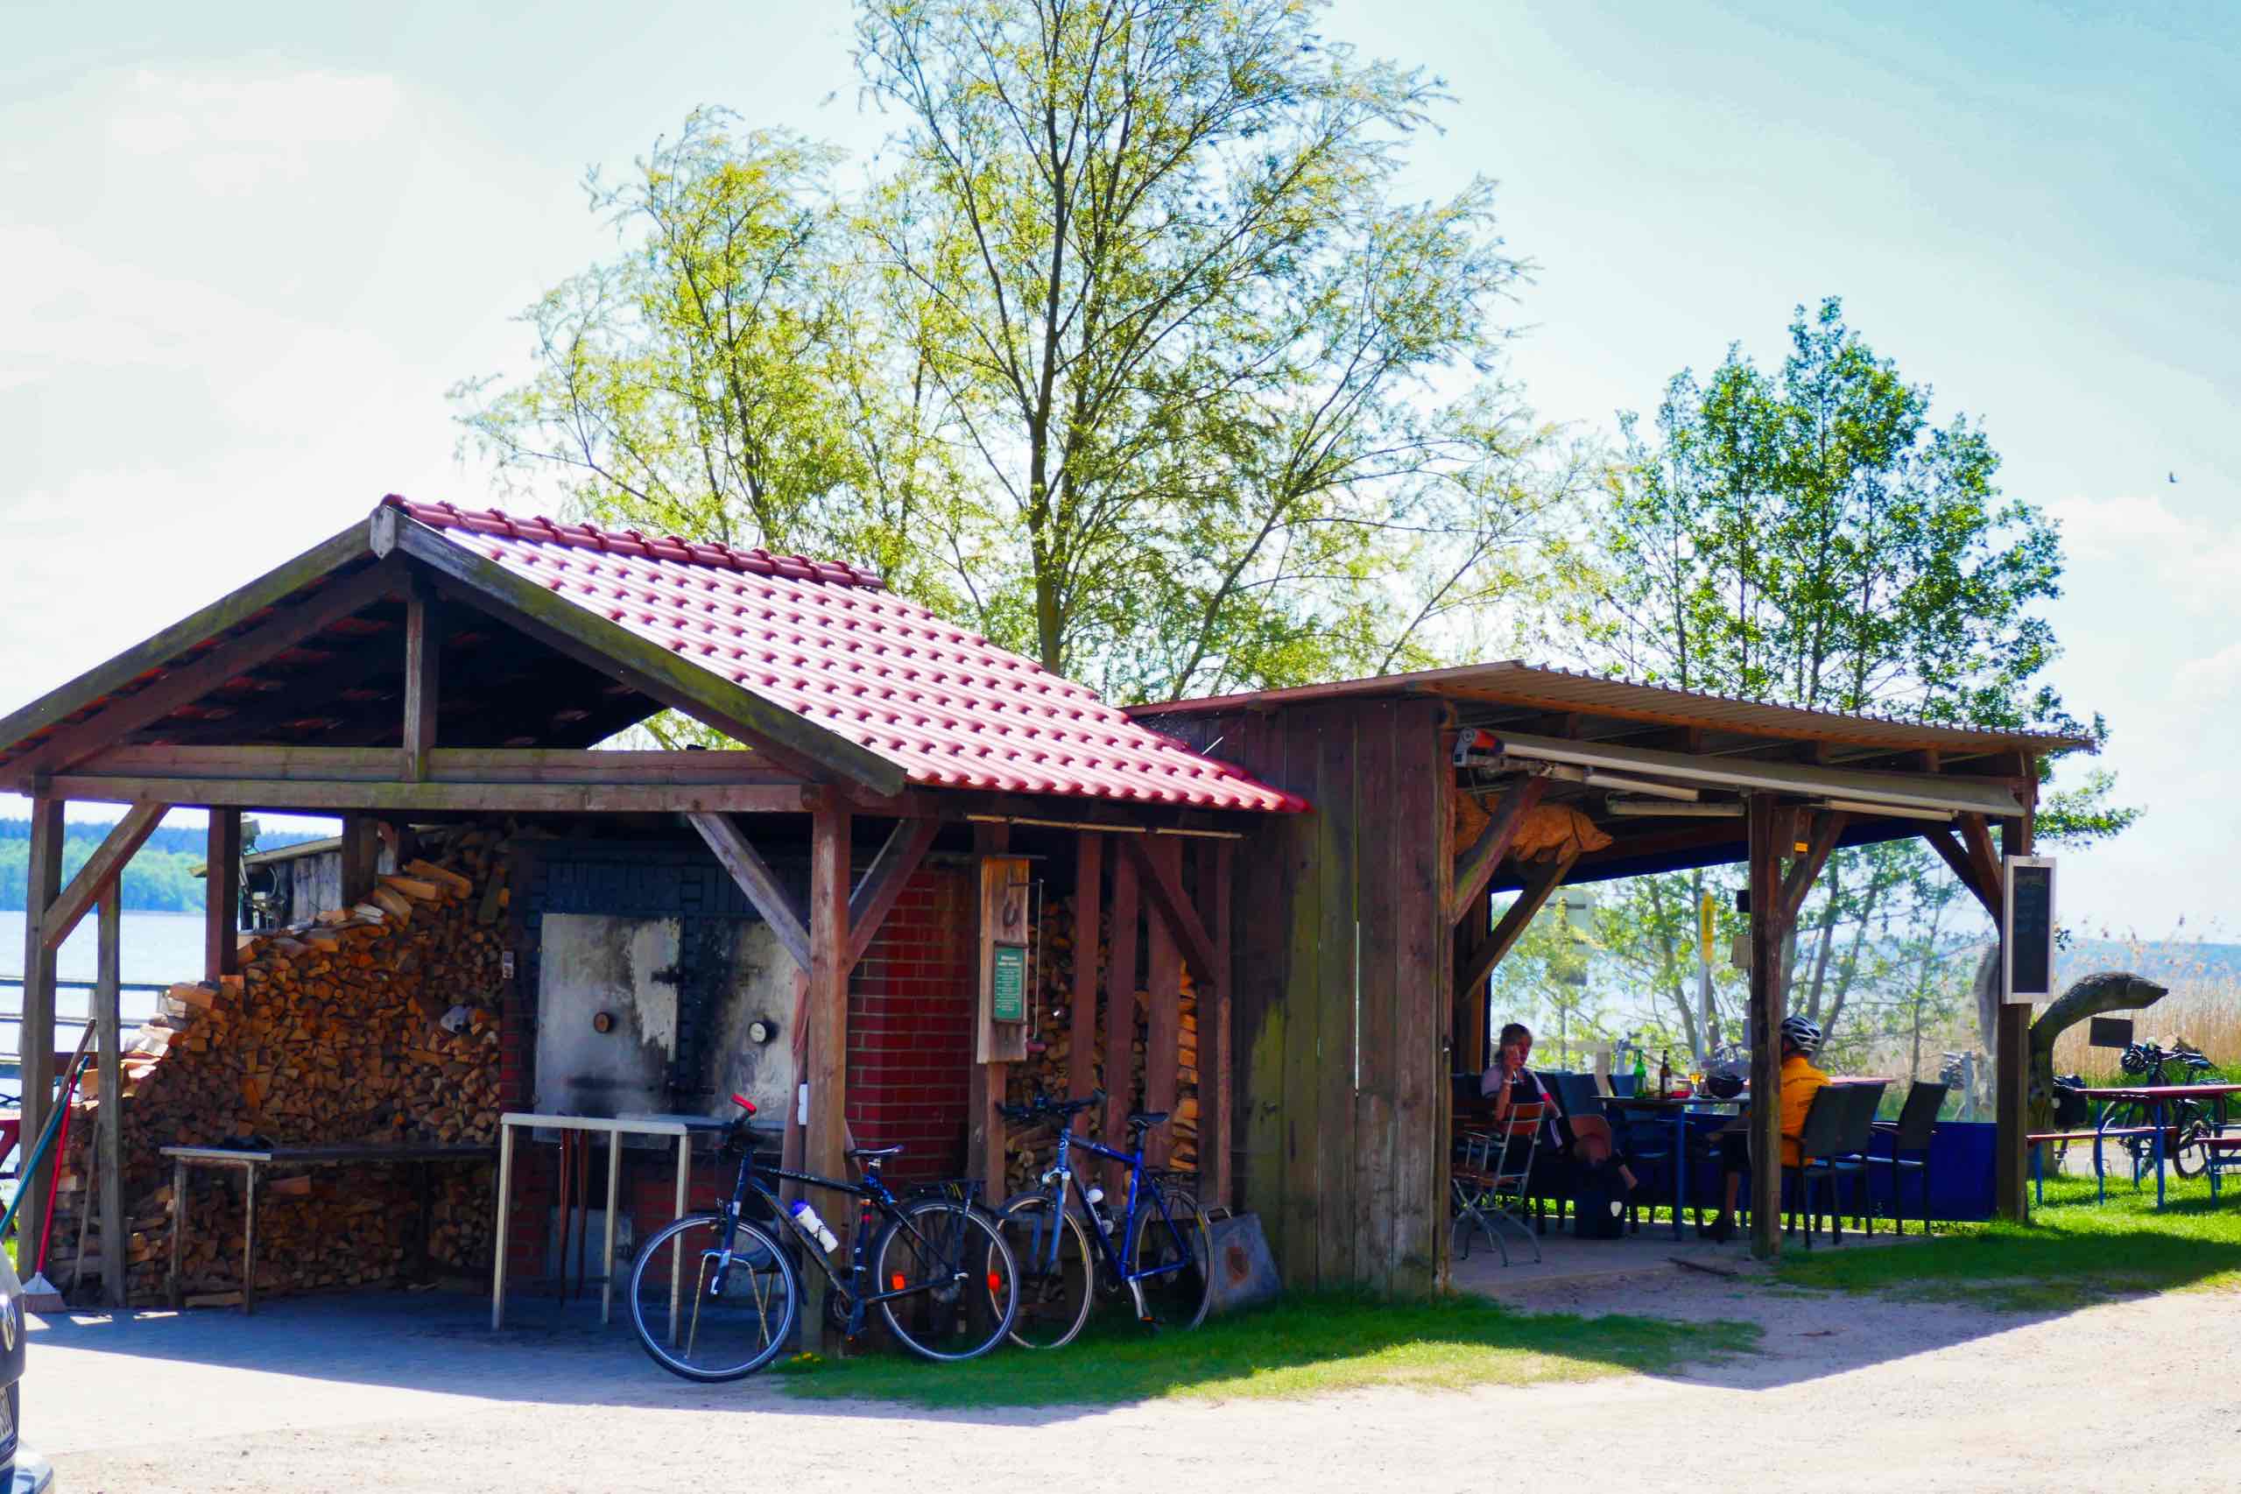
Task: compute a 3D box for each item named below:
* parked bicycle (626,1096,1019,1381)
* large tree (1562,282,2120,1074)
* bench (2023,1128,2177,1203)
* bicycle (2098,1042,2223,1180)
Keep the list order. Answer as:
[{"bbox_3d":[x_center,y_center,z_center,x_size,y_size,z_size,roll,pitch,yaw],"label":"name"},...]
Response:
[{"bbox_3d":[-1.242,2.059,16.974,1.760,1.130,0.600,3,-3,-28],"label":"parked bicycle"},{"bbox_3d":[6.559,-0.309,36.055,5.000,7.700,4.800,1,-3,0],"label":"large tree"},{"bbox_3d":[6.487,2.832,27.208,0.280,0.490,2.350,-1,-3,37],"label":"bench"},{"bbox_3d":[7.790,2.737,30.267,1.750,1.070,0.600,4,-4,-44],"label":"bicycle"}]

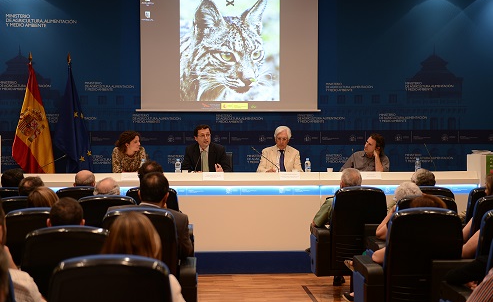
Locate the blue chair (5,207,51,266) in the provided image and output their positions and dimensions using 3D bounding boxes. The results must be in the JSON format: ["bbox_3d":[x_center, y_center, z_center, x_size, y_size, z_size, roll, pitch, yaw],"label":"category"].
[{"bbox_3d":[-1.285,0.785,5.330,0.530,0.900,0.630,0,1,-3],"label":"blue chair"}]

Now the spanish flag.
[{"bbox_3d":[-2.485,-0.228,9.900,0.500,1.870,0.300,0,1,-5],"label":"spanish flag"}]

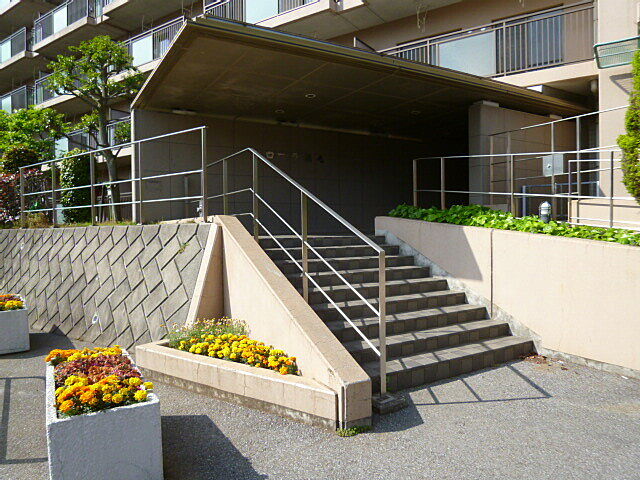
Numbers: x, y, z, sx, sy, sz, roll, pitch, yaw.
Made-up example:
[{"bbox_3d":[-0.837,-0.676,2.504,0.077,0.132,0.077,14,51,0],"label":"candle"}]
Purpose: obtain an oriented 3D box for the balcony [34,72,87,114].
[{"bbox_3d":[-10.848,-6.588,19.549,4.750,1.360,1.150,0,2,35],"label":"balcony"}]

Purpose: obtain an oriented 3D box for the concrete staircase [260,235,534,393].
[{"bbox_3d":[0.582,0.641,5.377,2.622,1.297,2.715,-1,2,-31],"label":"concrete staircase"}]

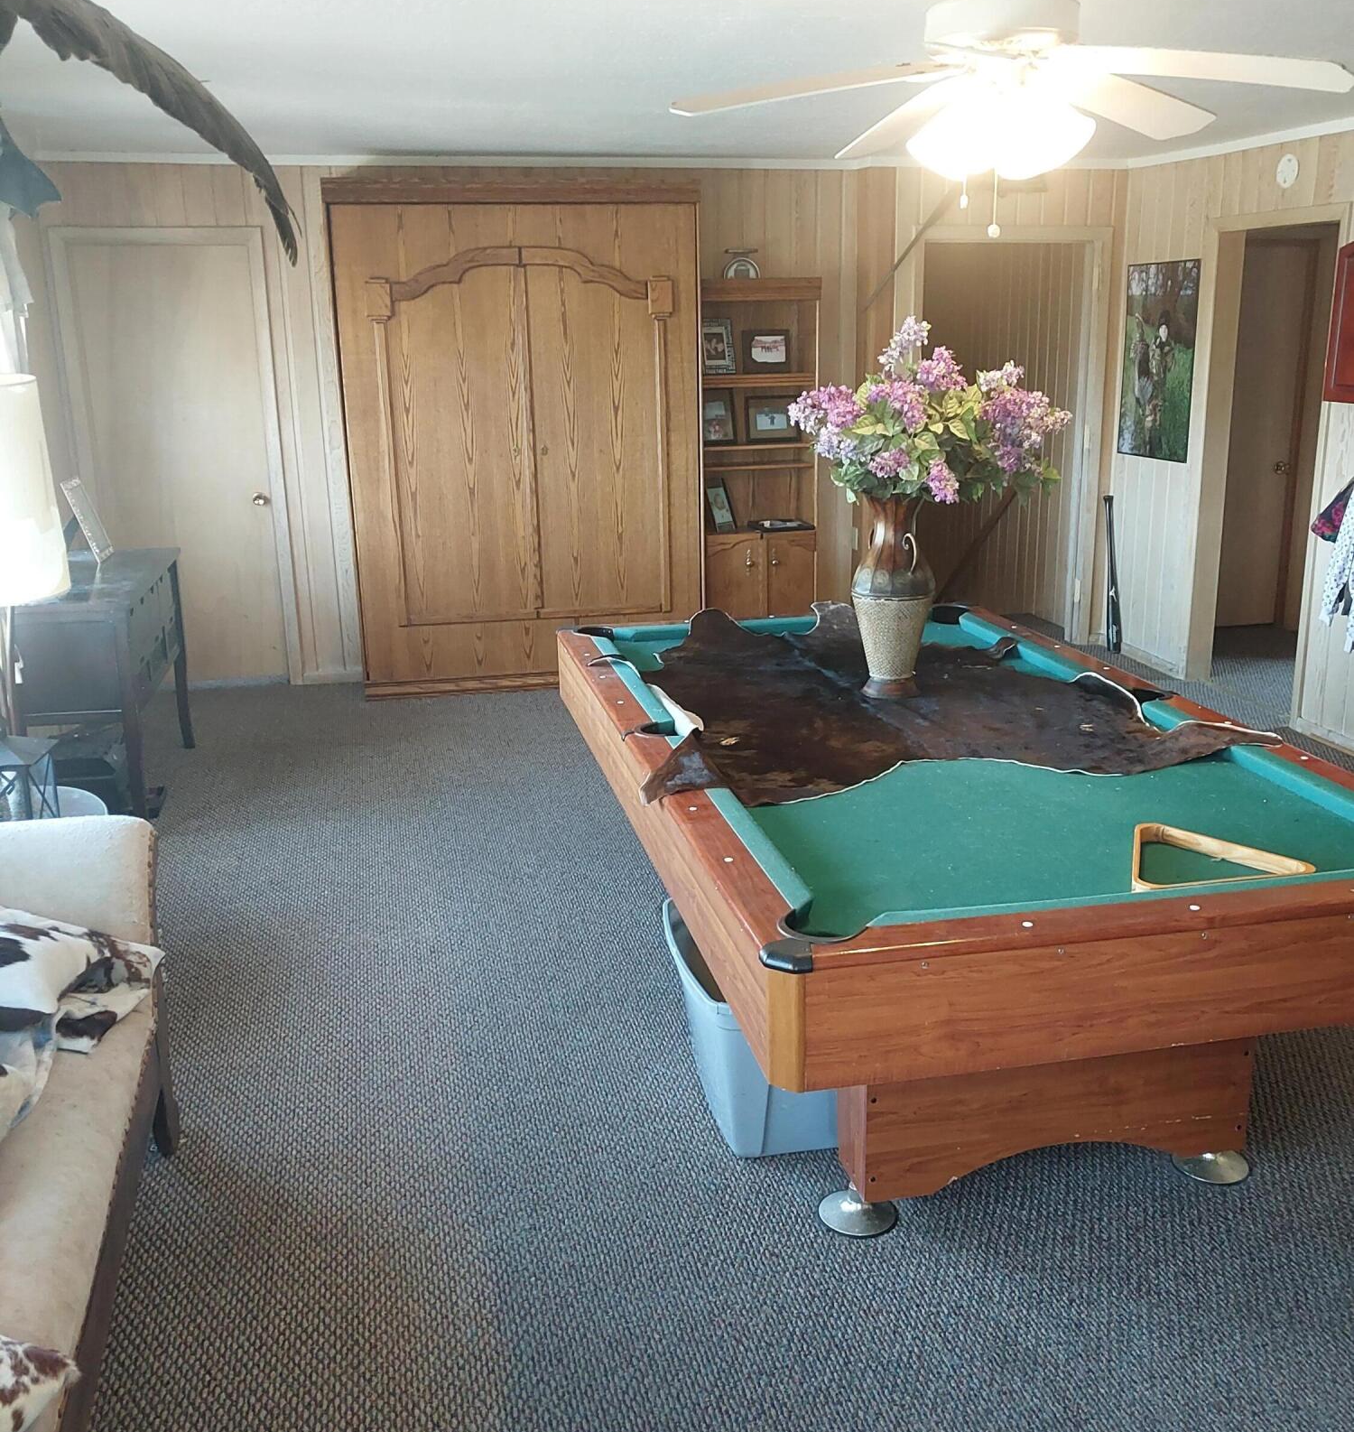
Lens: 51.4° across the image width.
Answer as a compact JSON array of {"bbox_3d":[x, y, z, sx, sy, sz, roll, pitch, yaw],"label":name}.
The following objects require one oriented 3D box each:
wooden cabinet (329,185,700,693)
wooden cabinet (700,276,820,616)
[{"bbox_3d":[-0.726,-1.286,6.632,1.648,2.282,0.472,-5,15,-13],"label":"wooden cabinet"},{"bbox_3d":[0.369,-1.196,7.014,0.627,1.866,0.328,-5,15,-13],"label":"wooden cabinet"}]

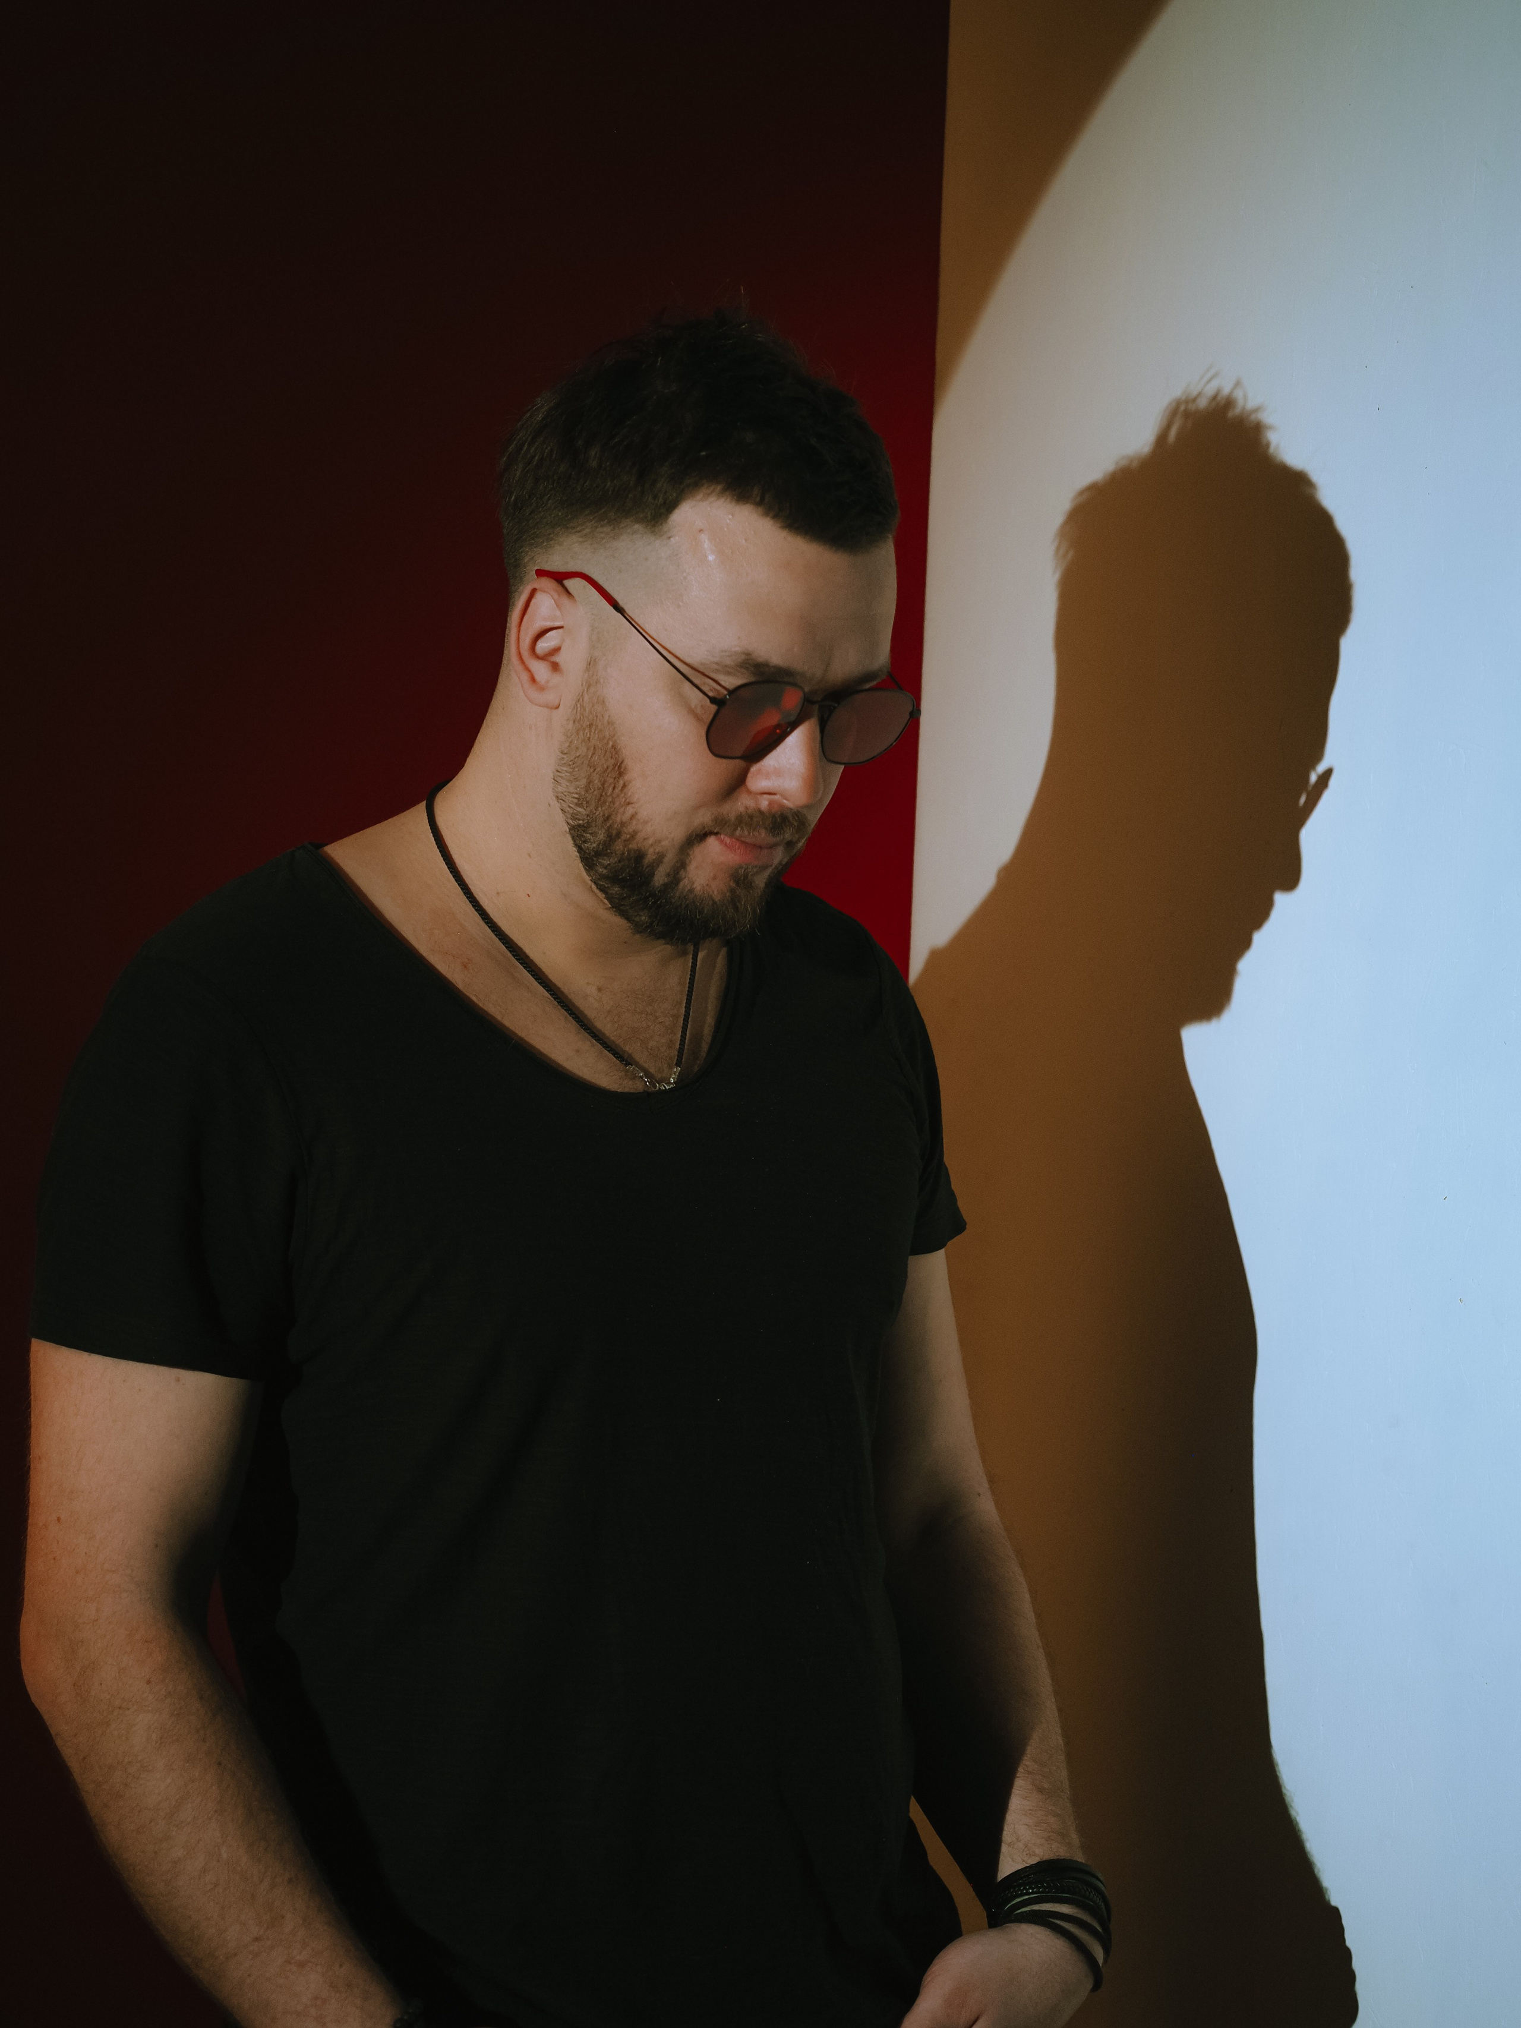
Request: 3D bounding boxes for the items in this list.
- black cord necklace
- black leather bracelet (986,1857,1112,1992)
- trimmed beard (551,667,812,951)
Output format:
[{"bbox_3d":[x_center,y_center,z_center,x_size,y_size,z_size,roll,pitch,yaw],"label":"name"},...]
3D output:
[{"bbox_3d":[-0.084,-0.041,2.200,0.145,0.150,0.145,0,3,-33],"label":"black cord necklace"},{"bbox_3d":[0.136,0.434,2.230,0.065,0.045,0.060,5,-24,2],"label":"black leather bracelet"},{"bbox_3d":[-0.024,-0.101,2.150,0.138,0.113,0.102,-1,21,-44],"label":"trimmed beard"}]

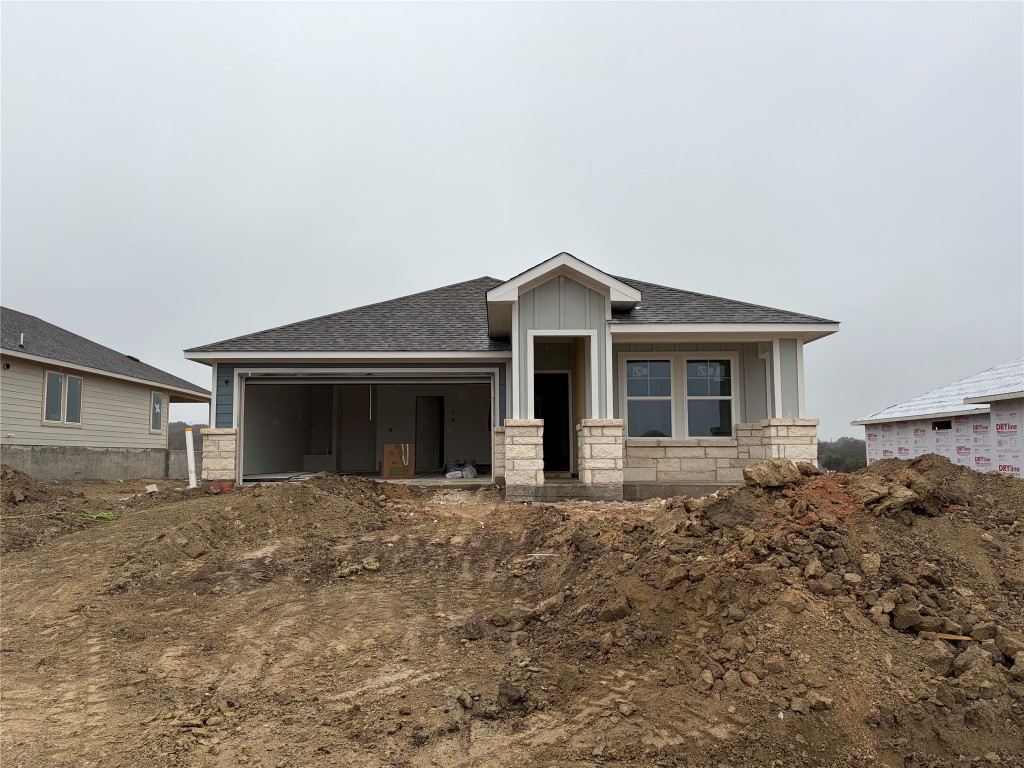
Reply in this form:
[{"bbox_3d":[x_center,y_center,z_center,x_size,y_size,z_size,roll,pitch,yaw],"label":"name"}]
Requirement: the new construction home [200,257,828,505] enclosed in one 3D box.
[{"bbox_3d":[-0.700,-0.173,19.995,10.900,5.300,17.800,0,-5,0],"label":"new construction home"}]

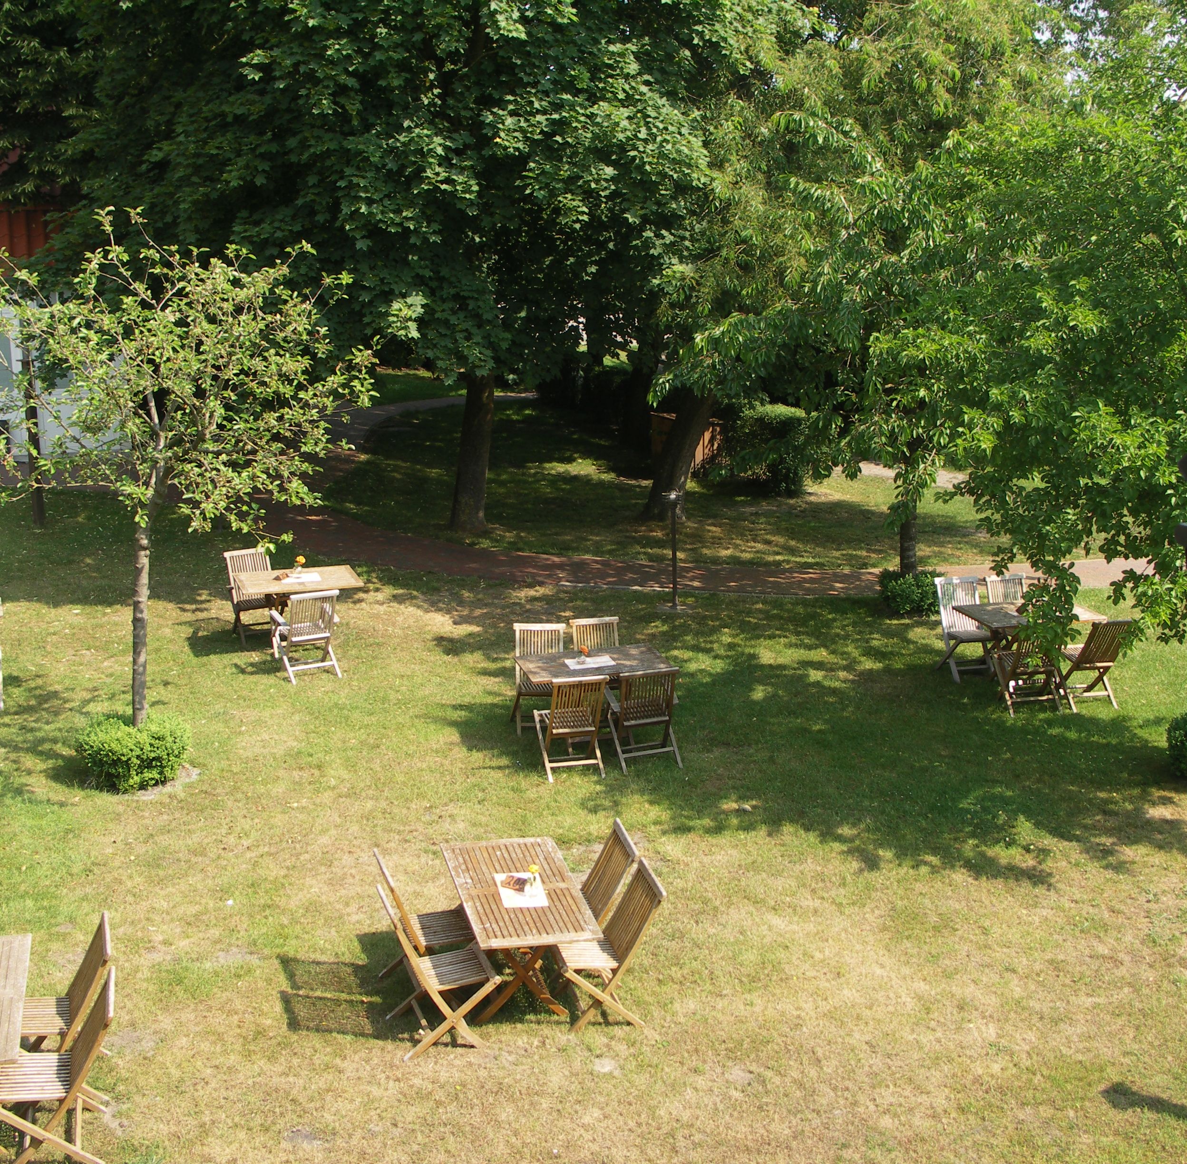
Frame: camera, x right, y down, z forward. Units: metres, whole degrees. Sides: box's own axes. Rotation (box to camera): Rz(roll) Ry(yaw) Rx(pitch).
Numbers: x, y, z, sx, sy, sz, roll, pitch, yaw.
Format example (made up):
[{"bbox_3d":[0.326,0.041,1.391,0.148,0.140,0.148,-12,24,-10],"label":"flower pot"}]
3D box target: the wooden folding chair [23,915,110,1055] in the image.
[{"bbox_3d":[-2.900,2.329,8.724,0.604,0.888,0.476,-3,18,-16],"label":"wooden folding chair"}]

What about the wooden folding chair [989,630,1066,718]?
[{"bbox_3d":[4.092,0.754,15.070,0.485,0.875,0.604,-1,17,-11],"label":"wooden folding chair"}]

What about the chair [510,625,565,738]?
[{"bbox_3d":[-0.456,0.868,14.038,0.476,0.888,0.604,0,17,-6],"label":"chair"}]

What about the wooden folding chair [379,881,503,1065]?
[{"bbox_3d":[-0.917,2.249,9.411,0.604,0.875,0.495,-4,17,-19],"label":"wooden folding chair"}]

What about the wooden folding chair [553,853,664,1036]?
[{"bbox_3d":[0.049,2.190,9.717,0.604,0.875,0.495,-2,17,-14],"label":"wooden folding chair"}]

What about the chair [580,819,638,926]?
[{"bbox_3d":[-0.076,2.031,10.173,0.604,0.888,0.476,-3,17,-14],"label":"chair"}]

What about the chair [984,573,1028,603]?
[{"bbox_3d":[4.168,0.435,15.824,0.480,0.880,0.610,-4,16,-19],"label":"chair"}]

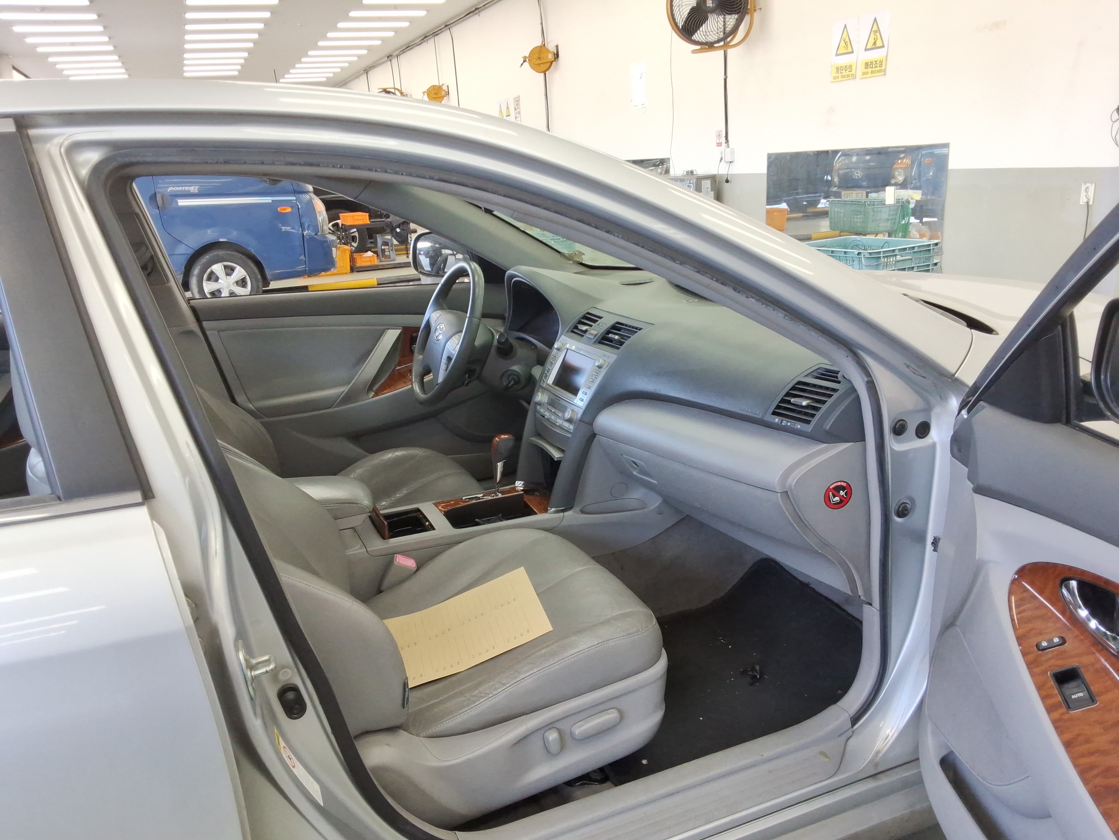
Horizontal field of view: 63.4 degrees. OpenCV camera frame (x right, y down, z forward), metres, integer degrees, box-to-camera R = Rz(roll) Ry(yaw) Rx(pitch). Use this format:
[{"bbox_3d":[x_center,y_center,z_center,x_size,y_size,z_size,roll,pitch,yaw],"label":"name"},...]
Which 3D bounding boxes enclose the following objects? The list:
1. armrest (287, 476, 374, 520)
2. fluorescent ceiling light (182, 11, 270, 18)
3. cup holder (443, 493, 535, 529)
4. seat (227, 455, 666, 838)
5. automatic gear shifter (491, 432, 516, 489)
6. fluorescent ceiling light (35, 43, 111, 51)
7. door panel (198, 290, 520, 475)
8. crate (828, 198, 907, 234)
[{"bbox_3d":[-0.522,0.172,1.873,0.290,0.070,0.190,-10,18,-20],"label":"armrest"},{"bbox_3d":[-4.931,-6.033,13.495,1.220,0.080,0.170,-10,18,-20],"label":"fluorescent ceiling light"},{"bbox_3d":[-0.165,0.226,2.015,0.190,0.075,0.130,-10,18,-20],"label":"cup holder"},{"bbox_3d":[-0.323,0.186,1.547,0.950,0.880,0.540,-10,18,-20],"label":"seat"},{"bbox_3d":[-0.138,0.097,2.169,0.050,0.130,0.045,-10,18,-20],"label":"automatic gear shifter"},{"bbox_3d":[-8.472,-6.503,15.864,1.220,0.080,0.170,-10,18,-20],"label":"fluorescent ceiling light"},{"bbox_3d":[-0.510,-0.089,2.700,1.020,0.630,0.140,-10,18,-20],"label":"door panel"},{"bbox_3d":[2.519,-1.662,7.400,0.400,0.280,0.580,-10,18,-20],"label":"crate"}]

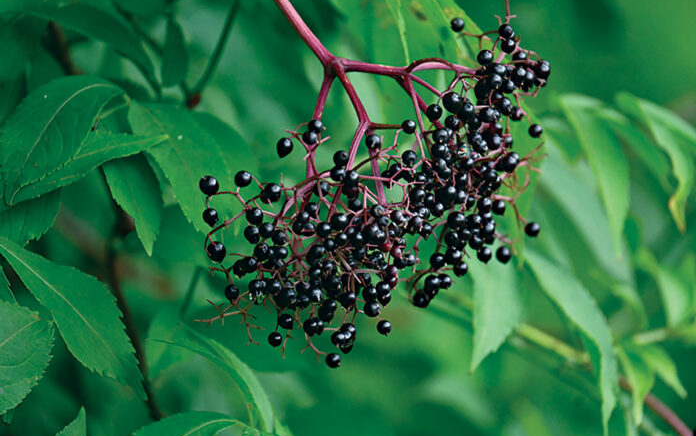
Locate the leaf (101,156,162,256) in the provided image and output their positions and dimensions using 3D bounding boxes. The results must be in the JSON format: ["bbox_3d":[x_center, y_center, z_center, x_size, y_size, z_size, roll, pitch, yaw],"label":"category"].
[{"bbox_3d":[-0.083,-0.007,2.800,0.024,0.043,0.018,0,8,0],"label":"leaf"}]

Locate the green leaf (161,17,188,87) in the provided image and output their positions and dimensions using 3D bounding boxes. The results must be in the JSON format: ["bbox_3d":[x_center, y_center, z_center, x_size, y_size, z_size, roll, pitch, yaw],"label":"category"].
[{"bbox_3d":[-0.071,-0.068,2.950,0.011,0.029,0.014,0,8,0],"label":"green leaf"}]

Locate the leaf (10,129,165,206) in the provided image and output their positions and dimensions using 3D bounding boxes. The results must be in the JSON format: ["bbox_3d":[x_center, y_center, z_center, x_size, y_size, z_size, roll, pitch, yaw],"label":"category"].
[{"bbox_3d":[-0.099,-0.019,2.750,0.060,0.030,0.028,0,8,0],"label":"leaf"}]

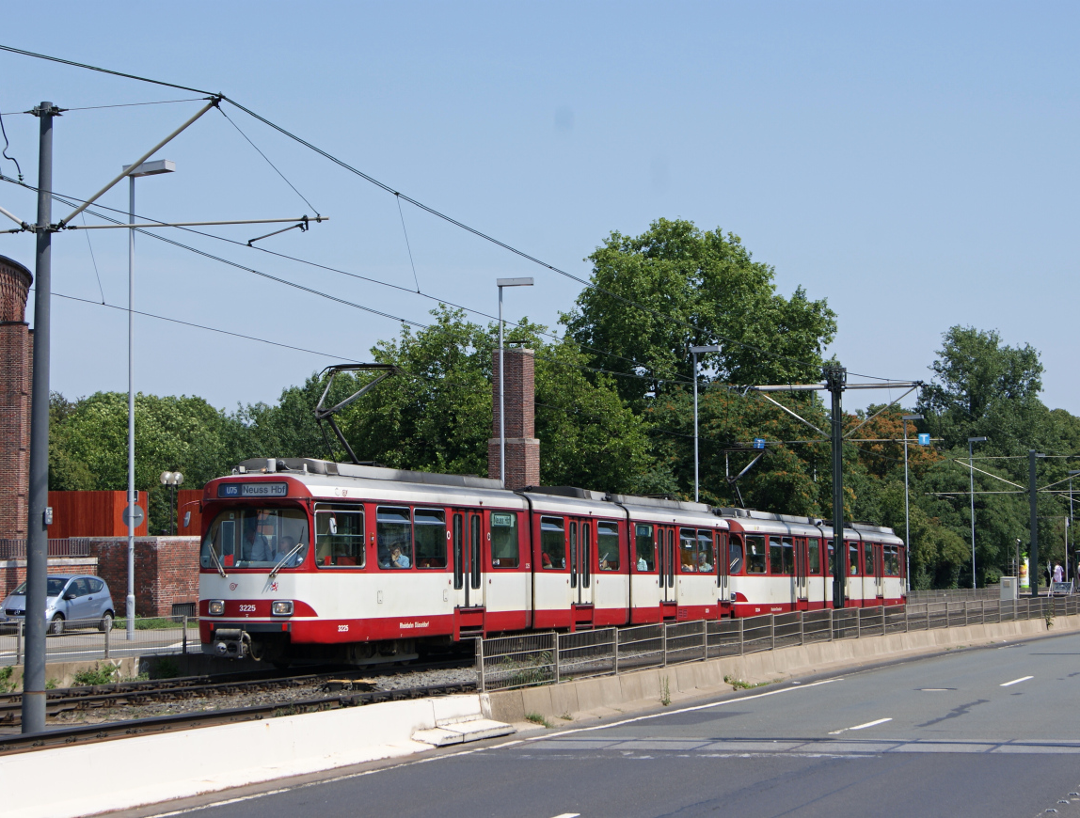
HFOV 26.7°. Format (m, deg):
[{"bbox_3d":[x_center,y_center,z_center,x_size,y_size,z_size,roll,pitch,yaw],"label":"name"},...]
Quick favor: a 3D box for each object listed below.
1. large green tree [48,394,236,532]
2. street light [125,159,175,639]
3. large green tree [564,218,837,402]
[{"bbox_3d":[-21.104,4.704,121.985,10.000,11.500,10.300,-2,-5,21],"label":"large green tree"},{"bbox_3d":[-9.381,-0.264,54.806,1.200,11.650,0.500,-2,-5,21],"label":"street light"},{"bbox_3d":[8.476,0.058,122.329,14.500,20.900,14.900,-2,-5,21],"label":"large green tree"}]

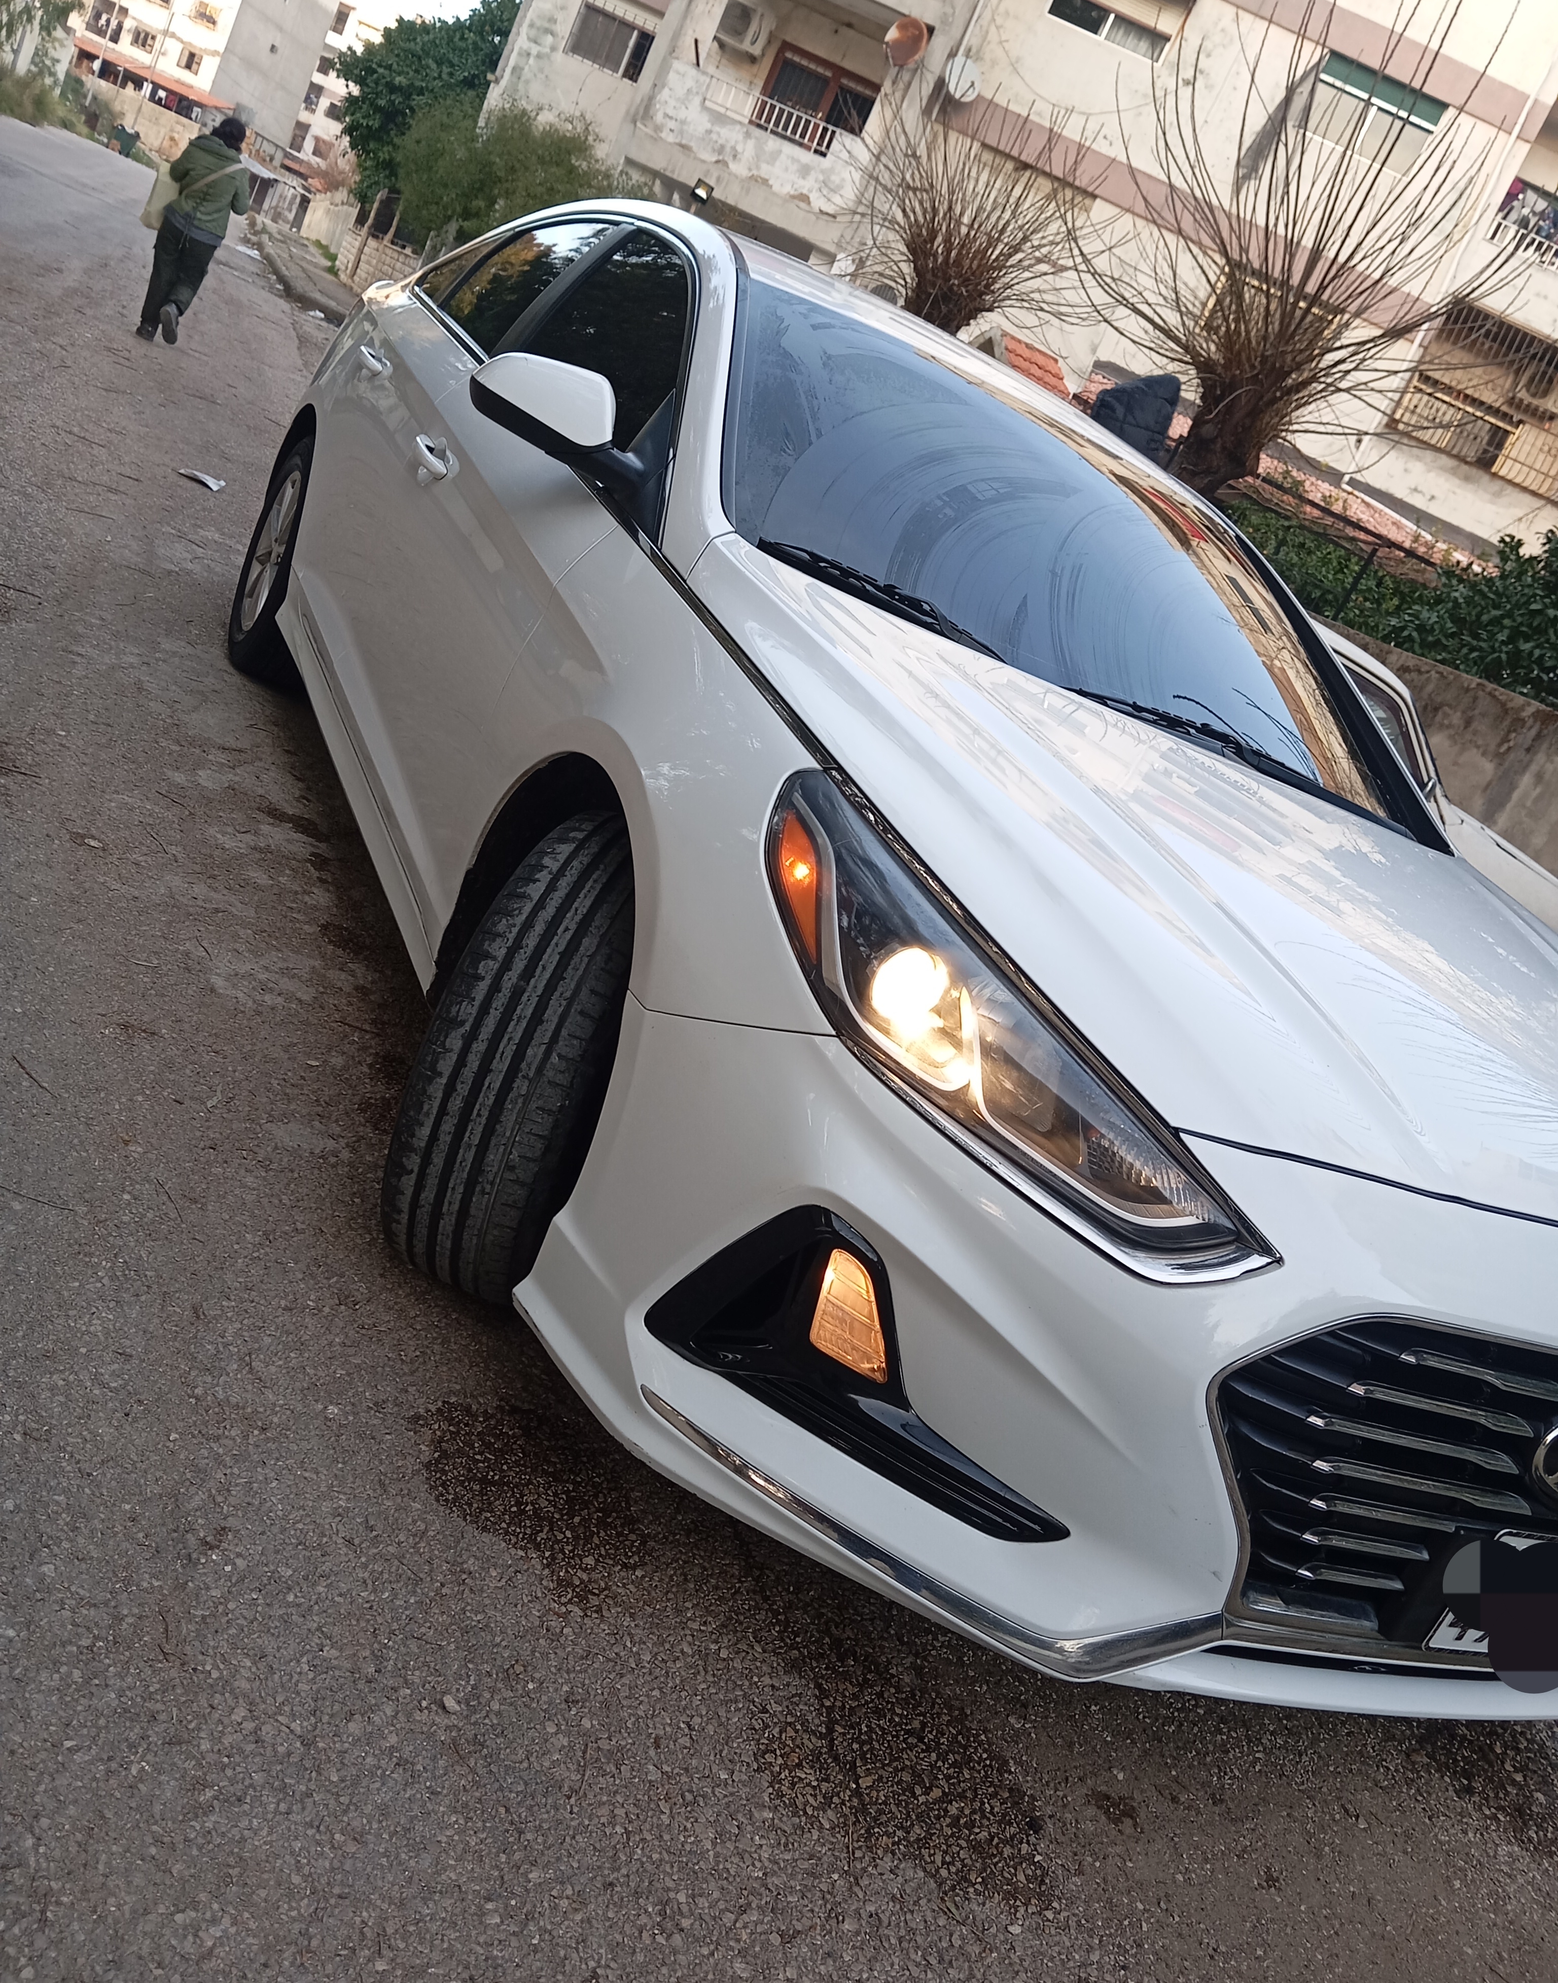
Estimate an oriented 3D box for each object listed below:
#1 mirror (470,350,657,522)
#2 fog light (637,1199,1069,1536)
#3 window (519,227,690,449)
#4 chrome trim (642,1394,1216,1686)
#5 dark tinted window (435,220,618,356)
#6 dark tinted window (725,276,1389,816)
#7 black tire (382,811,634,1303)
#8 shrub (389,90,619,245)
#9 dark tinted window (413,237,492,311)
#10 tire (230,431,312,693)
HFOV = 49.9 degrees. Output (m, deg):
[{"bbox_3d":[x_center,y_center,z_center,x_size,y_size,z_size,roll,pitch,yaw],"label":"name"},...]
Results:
[{"bbox_3d":[-0.296,-0.829,2.434,0.300,0.180,0.180,16,19,-29],"label":"mirror"},{"bbox_3d":[0.110,0.356,1.659,0.460,0.220,0.160,29,17,11],"label":"fog light"},{"bbox_3d":[-0.254,-1.130,2.897,0.060,0.440,0.980,40,6,-34],"label":"window"},{"bbox_3d":[0.142,0.521,1.662,0.600,0.130,0.120,29,17,11],"label":"chrome trim"},{"bbox_3d":[-0.589,-1.586,3.722,0.060,0.370,0.870,40,6,-34],"label":"dark tinted window"},{"bbox_3d":[0.510,-0.767,2.853,1.440,0.120,0.970,16,43,-29],"label":"dark tinted window"},{"bbox_3d":[-0.259,0.090,2.127,0.215,0.668,0.668,27,16,5],"label":"black tire"},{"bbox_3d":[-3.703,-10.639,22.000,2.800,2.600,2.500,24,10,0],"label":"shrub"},{"bbox_3d":[-0.836,-1.865,4.303,0.050,0.220,0.530,40,6,-34],"label":"dark tinted window"},{"bbox_3d":[-1.253,-1.139,4.444,0.215,0.668,0.668,16,19,-29],"label":"tire"}]

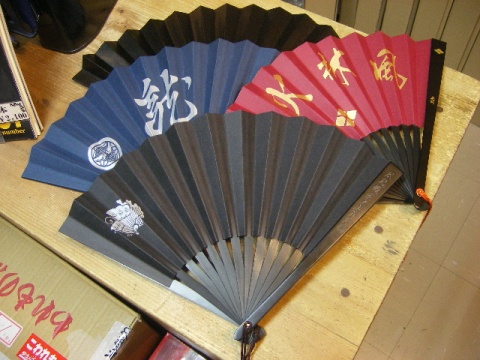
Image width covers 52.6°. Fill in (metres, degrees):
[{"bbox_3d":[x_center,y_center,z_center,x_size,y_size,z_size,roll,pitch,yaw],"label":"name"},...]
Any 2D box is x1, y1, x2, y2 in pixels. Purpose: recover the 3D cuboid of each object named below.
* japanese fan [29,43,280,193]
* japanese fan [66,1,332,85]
[{"bbox_3d":[-0.094,-0.062,0.653,0.423,0.030,0.273,-23,69,-1],"label":"japanese fan"},{"bbox_3d":[-0.046,-0.140,0.694,0.432,0.030,0.289,-6,65,5],"label":"japanese fan"}]

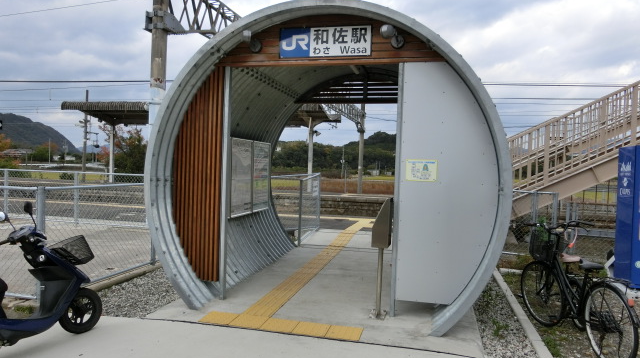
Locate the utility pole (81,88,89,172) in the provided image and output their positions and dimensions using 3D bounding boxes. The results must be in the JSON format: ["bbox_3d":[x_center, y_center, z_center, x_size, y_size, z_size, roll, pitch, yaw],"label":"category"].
[{"bbox_3d":[-12.668,-2.320,25.000,0.220,5.040,0.220,2,2,14],"label":"utility pole"}]

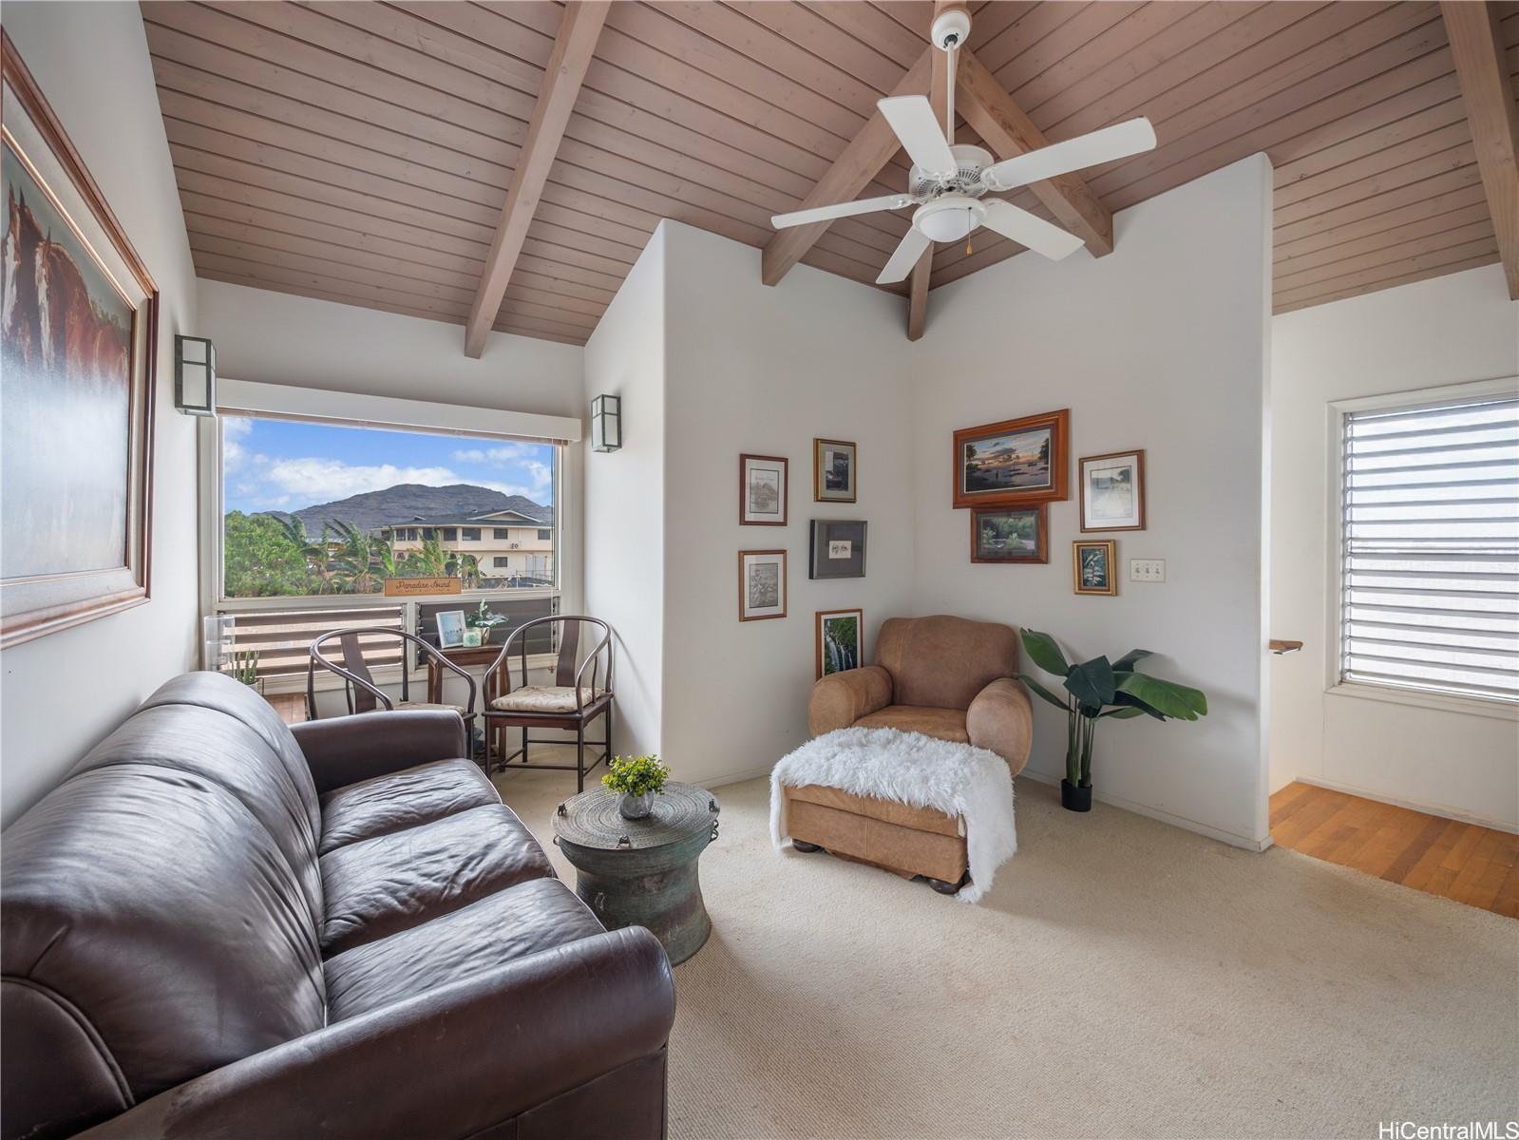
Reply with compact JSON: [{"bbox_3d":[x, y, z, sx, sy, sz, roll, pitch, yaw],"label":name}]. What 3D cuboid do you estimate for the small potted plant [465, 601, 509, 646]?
[{"bbox_3d":[-1.648,0.318,3.733,0.240,0.280,0.210,-2,3,-34],"label":"small potted plant"}]

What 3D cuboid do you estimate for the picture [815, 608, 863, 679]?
[{"bbox_3d":[0.520,0.505,3.964,0.385,0.510,0.025,-2,3,-34],"label":"picture"}]

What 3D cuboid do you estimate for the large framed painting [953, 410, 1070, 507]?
[{"bbox_3d":[1.489,-0.640,3.687,0.040,0.503,0.779,-1,1,-32],"label":"large framed painting"}]

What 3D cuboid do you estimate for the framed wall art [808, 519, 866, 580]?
[{"bbox_3d":[0.509,-0.130,3.948,0.432,0.368,0.055,-1,1,-32],"label":"framed wall art"}]

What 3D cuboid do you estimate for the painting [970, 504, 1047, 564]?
[{"bbox_3d":[1.496,-0.212,3.691,0.030,0.349,0.522,-1,1,-32],"label":"painting"}]

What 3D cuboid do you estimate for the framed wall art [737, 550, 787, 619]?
[{"bbox_3d":[0.024,0.091,3.609,0.325,0.405,0.025,-2,3,-34],"label":"framed wall art"}]

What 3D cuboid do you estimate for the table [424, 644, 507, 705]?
[{"bbox_3d":[-1.763,0.843,3.741,0.410,0.775,0.340,-2,3,-34],"label":"table"}]

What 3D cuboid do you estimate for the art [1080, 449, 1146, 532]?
[{"bbox_3d":[1.823,-0.398,3.177,0.025,0.400,0.324,-1,1,-32],"label":"art"}]

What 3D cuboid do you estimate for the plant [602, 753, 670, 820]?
[{"bbox_3d":[-0.413,0.733,2.088,0.230,0.201,0.230,0,1,0],"label":"plant"}]

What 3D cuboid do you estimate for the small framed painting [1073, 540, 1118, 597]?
[{"bbox_3d":[1.779,-0.010,3.245,0.035,0.285,0.216,-1,1,-32],"label":"small framed painting"}]

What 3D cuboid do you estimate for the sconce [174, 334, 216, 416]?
[{"bbox_3d":[-2.539,-0.866,2.772,0.117,0.310,0.175,-2,3,-34],"label":"sconce"}]

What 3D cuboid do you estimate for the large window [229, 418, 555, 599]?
[{"bbox_3d":[-2.233,-0.371,3.939,1.865,1.050,0.080,-1,1,-32],"label":"large window"}]

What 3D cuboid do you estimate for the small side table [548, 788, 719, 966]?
[{"bbox_3d":[-0.418,1.028,2.128,0.576,0.432,0.576,0,1,0],"label":"small side table"}]

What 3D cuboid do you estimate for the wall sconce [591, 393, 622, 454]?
[{"bbox_3d":[-0.929,-0.882,3.732,0.115,0.310,0.185,-2,3,-34],"label":"wall sconce"}]

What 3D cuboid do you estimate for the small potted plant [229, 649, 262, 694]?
[{"bbox_3d":[-2.780,0.581,3.325,0.167,0.308,0.150,-1,1,-32],"label":"small potted plant"}]

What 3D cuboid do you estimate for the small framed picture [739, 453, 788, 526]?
[{"bbox_3d":[0.026,-0.464,3.583,0.325,0.405,0.025,-2,3,-34],"label":"small framed picture"}]

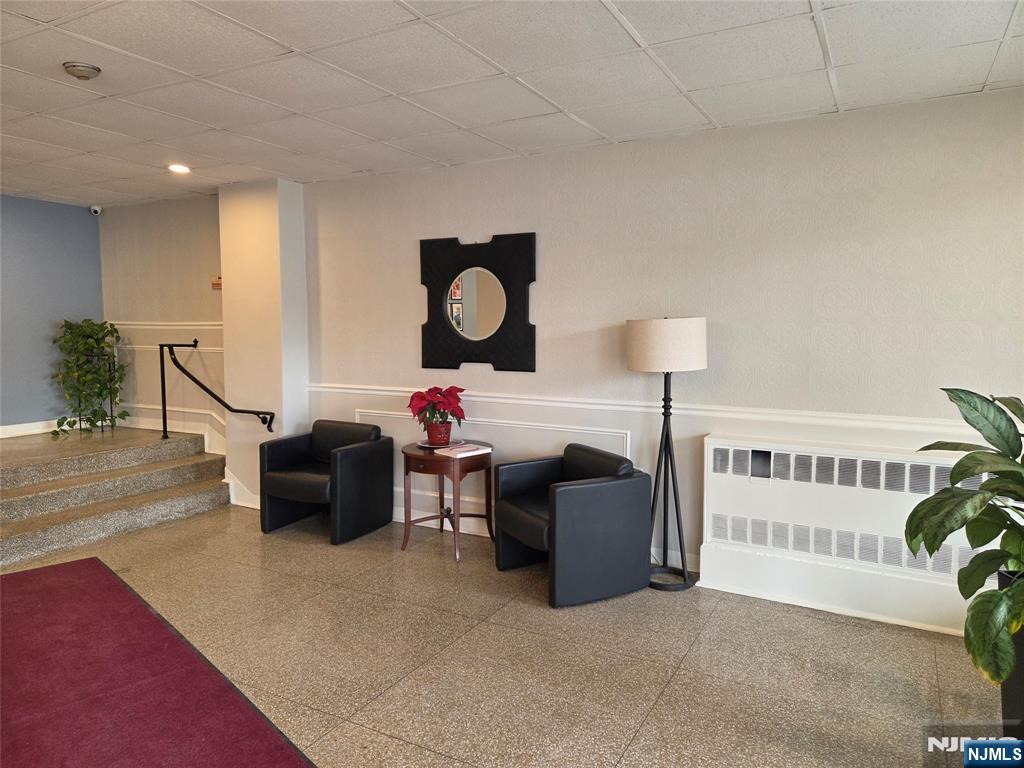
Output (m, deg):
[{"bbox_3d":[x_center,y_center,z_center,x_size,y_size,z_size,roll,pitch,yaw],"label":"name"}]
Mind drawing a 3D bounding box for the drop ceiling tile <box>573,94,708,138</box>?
[{"bbox_3d":[0.691,-1.413,3.596,0.600,0.020,0.624,3,6,28],"label":"drop ceiling tile"}]

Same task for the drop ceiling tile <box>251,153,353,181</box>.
[{"bbox_3d":[-1.452,-1.521,4.754,0.600,0.020,0.624,3,6,28],"label":"drop ceiling tile"}]

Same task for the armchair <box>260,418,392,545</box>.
[{"bbox_3d":[-1.326,0.674,4.938,0.680,0.735,0.635,3,6,25],"label":"armchair"}]

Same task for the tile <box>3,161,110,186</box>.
[{"bbox_3d":[-3.356,-1.549,5.080,0.600,0.020,0.600,3,6,28],"label":"tile"}]

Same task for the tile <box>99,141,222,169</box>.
[{"bbox_3d":[-2.297,-1.495,4.504,0.602,0.025,0.610,3,6,28],"label":"tile"}]

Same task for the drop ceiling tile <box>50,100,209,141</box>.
[{"bbox_3d":[-2.039,-1.417,3.679,0.600,0.020,0.600,3,6,28],"label":"drop ceiling tile"}]

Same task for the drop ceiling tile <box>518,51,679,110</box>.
[{"bbox_3d":[0.391,-1.355,3.031,0.605,0.020,0.605,3,6,29],"label":"drop ceiling tile"}]

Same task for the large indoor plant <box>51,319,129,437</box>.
[{"bbox_3d":[-3.838,-0.070,6.217,0.500,1.040,0.500,3,6,29],"label":"large indoor plant"}]

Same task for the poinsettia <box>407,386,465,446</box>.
[{"bbox_3d":[-0.510,0.219,4.593,0.390,0.385,0.370,0,5,0],"label":"poinsettia"}]

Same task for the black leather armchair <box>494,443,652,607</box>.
[{"bbox_3d":[0.343,0.768,3.961,0.640,0.735,0.665,-3,6,-29],"label":"black leather armchair"}]

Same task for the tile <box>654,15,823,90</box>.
[{"bbox_3d":[0.926,-1.327,2.740,0.605,0.020,0.605,3,6,29],"label":"tile"}]

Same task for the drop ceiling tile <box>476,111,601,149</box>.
[{"bbox_3d":[0.148,-1.434,3.855,0.605,0.020,0.605,3,6,29],"label":"drop ceiling tile"}]

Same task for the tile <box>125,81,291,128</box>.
[{"bbox_3d":[-1.508,-1.393,3.392,0.602,0.025,0.610,3,6,28],"label":"tile"}]

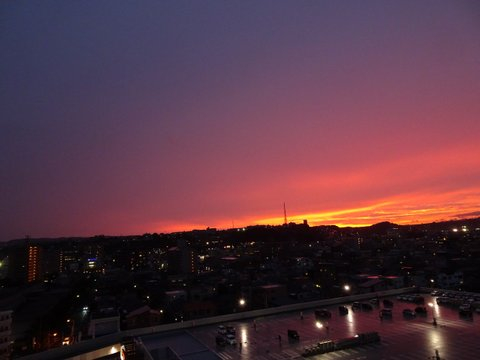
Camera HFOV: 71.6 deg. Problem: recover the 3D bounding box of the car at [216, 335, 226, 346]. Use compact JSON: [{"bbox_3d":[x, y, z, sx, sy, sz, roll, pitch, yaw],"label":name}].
[{"bbox_3d":[-5.380,45.480,94.320,1.680,1.550,4.000,1,-11,-26],"label":"car"}]

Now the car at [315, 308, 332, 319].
[{"bbox_3d":[29.830,47.690,119.270,1.800,1.620,4.800,1,-11,-26],"label":"car"}]

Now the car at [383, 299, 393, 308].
[{"bbox_3d":[57.750,47.950,130.000,1.650,1.550,3.900,1,-11,-26],"label":"car"}]

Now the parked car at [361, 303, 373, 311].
[{"bbox_3d":[47.830,47.790,125.750,1.700,1.550,4.100,1,-11,-26],"label":"parked car"}]

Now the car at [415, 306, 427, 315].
[{"bbox_3d":[62.290,45.120,114.920,1.700,1.500,4.100,1,-11,-26],"label":"car"}]

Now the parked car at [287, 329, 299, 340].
[{"bbox_3d":[15.320,44.600,96.350,1.620,1.620,3.800,1,-11,-26],"label":"parked car"}]

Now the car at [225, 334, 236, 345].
[{"bbox_3d":[-2.660,45.410,94.680,1.700,1.500,4.200,1,-11,-26],"label":"car"}]

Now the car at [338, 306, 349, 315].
[{"bbox_3d":[37.930,47.750,122.290,1.630,1.600,3.800,1,-11,-26],"label":"car"}]

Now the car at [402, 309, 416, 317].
[{"bbox_3d":[57.560,45.080,113.090,1.720,1.500,4.300,1,-11,-26],"label":"car"}]

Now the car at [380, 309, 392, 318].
[{"bbox_3d":[50.810,45.770,115.110,1.650,1.600,3.900,1,-11,-26],"label":"car"}]

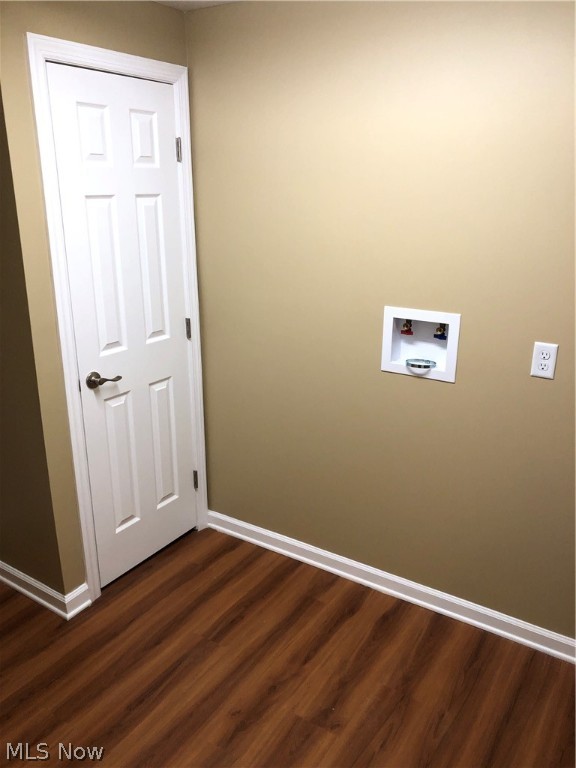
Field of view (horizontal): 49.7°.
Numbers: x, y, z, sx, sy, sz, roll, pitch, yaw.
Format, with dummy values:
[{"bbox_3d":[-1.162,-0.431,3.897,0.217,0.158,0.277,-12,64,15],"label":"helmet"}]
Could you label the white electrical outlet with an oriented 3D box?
[{"bbox_3d":[0.848,-0.076,2.052,0.073,0.116,0.012,11,20,32],"label":"white electrical outlet"}]

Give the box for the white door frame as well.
[{"bbox_3d":[-0.650,-0.200,2.579,0.090,2.103,0.728,11,20,32],"label":"white door frame"}]

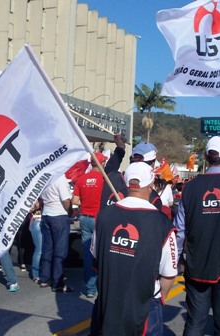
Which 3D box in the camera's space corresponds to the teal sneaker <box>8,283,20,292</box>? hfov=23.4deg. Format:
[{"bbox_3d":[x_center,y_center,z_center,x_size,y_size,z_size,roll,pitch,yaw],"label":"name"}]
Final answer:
[{"bbox_3d":[-1.197,1.498,6.650,0.110,0.115,0.270,0,-1,22],"label":"teal sneaker"}]

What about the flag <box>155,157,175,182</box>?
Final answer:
[{"bbox_3d":[1.284,0.012,12.500,0.500,0.600,0.180,0,-1,0],"label":"flag"}]

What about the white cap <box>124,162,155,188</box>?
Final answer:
[{"bbox_3d":[0.212,0.049,3.450,0.180,0.155,0.260,0,-1,22],"label":"white cap"}]

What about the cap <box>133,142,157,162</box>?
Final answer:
[{"bbox_3d":[0.294,-0.119,4.148,0.180,0.150,0.260,2,0,37],"label":"cap"}]

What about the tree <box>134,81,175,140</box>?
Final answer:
[{"bbox_3d":[3.537,-2.870,48.016,4.400,9.800,4.400,3,0,0],"label":"tree"}]

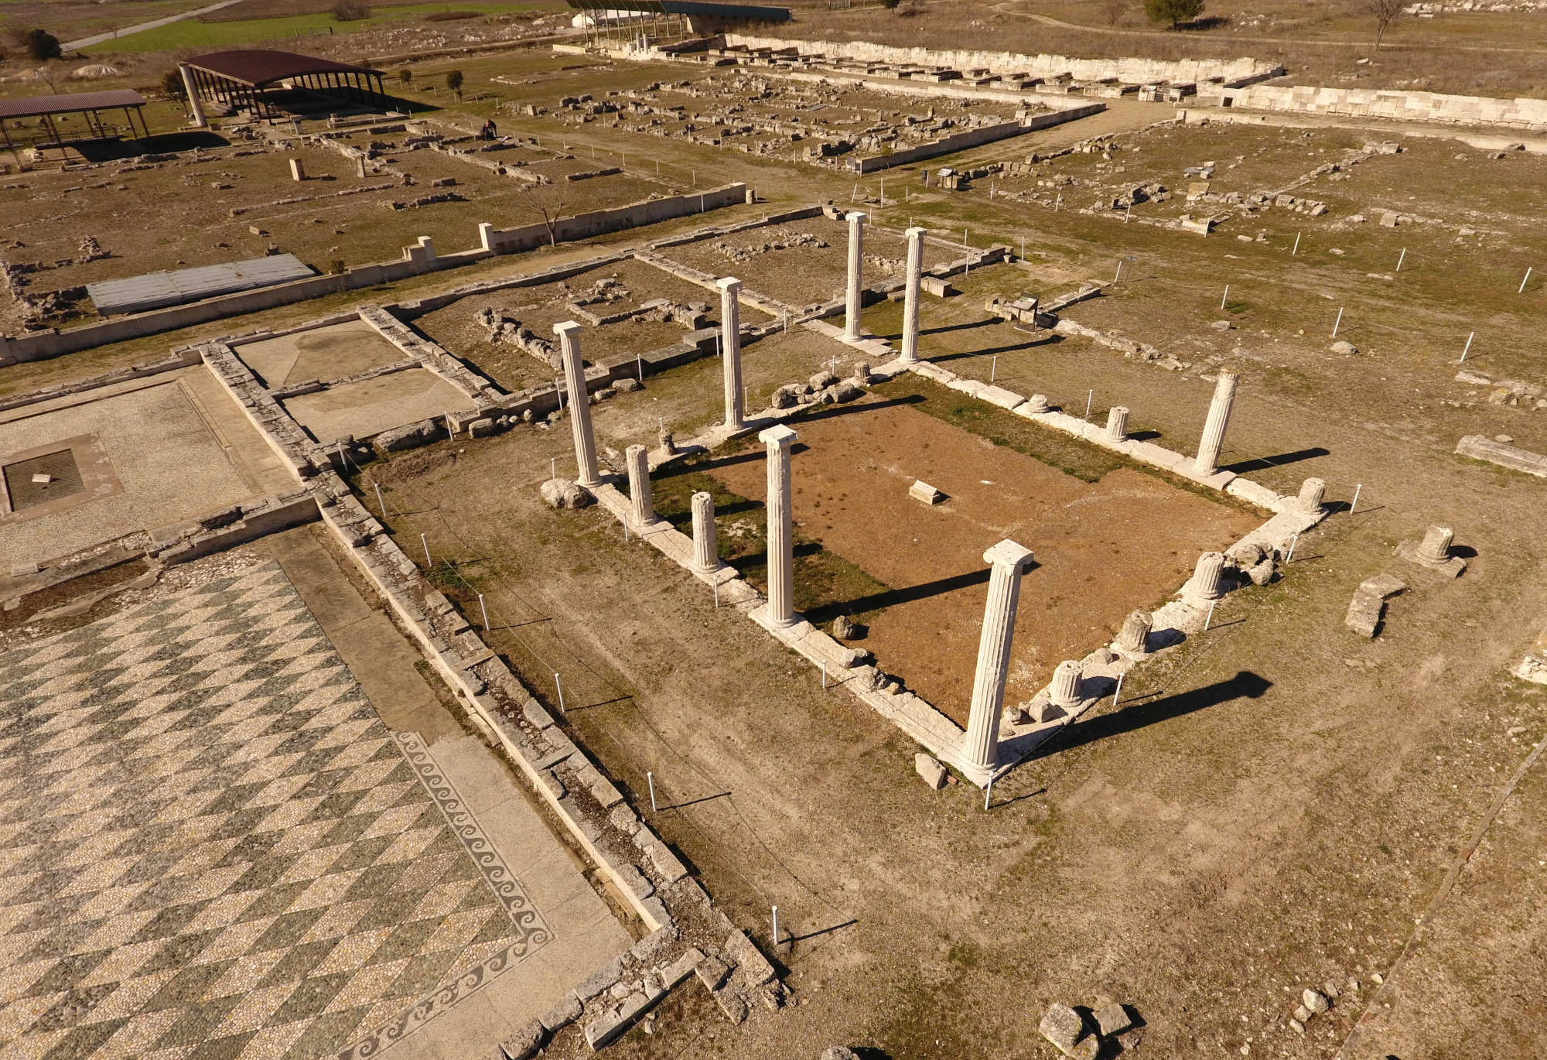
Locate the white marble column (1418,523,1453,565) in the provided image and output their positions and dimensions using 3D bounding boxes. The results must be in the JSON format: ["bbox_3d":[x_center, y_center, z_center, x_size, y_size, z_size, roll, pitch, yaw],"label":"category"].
[{"bbox_3d":[14.850,0.294,19.950,0.630,0.700,0.630,-25,39,-32],"label":"white marble column"}]

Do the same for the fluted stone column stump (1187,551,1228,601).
[{"bbox_3d":[8.998,0.910,18.382,0.580,0.890,0.580,-25,39,-32],"label":"fluted stone column stump"}]

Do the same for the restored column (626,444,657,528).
[{"bbox_3d":[-3.210,-1.072,21.707,0.670,1.970,0.670,-1,33,1],"label":"restored column"}]

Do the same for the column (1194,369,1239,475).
[{"bbox_3d":[11.636,-2.788,23.340,0.580,2.820,0.580,-25,40,-32],"label":"column"}]

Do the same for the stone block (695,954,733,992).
[{"bbox_3d":[-0.799,5.969,11.973,0.340,0.190,0.400,-25,39,-32],"label":"stone block"}]

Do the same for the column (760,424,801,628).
[{"bbox_3d":[0.097,0.067,17.082,0.580,4.200,0.580,-25,39,-32],"label":"column"}]

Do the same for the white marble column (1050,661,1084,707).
[{"bbox_3d":[5.509,2.871,16.726,0.620,0.760,0.620,-1,33,1],"label":"white marble column"}]

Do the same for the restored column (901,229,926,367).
[{"bbox_3d":[4.608,-7.608,29.460,0.640,4.220,0.640,-1,33,1],"label":"restored column"}]

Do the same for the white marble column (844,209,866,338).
[{"bbox_3d":[2.893,-8.943,31.798,0.600,4.420,0.600,-25,40,-32],"label":"white marble column"}]

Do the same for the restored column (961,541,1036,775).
[{"bbox_3d":[3.536,2.232,14.368,0.580,4.470,0.580,-25,40,-32],"label":"restored column"}]

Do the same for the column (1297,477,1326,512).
[{"bbox_3d":[13.405,-0.884,22.209,0.580,0.770,0.580,-25,40,-32],"label":"column"}]

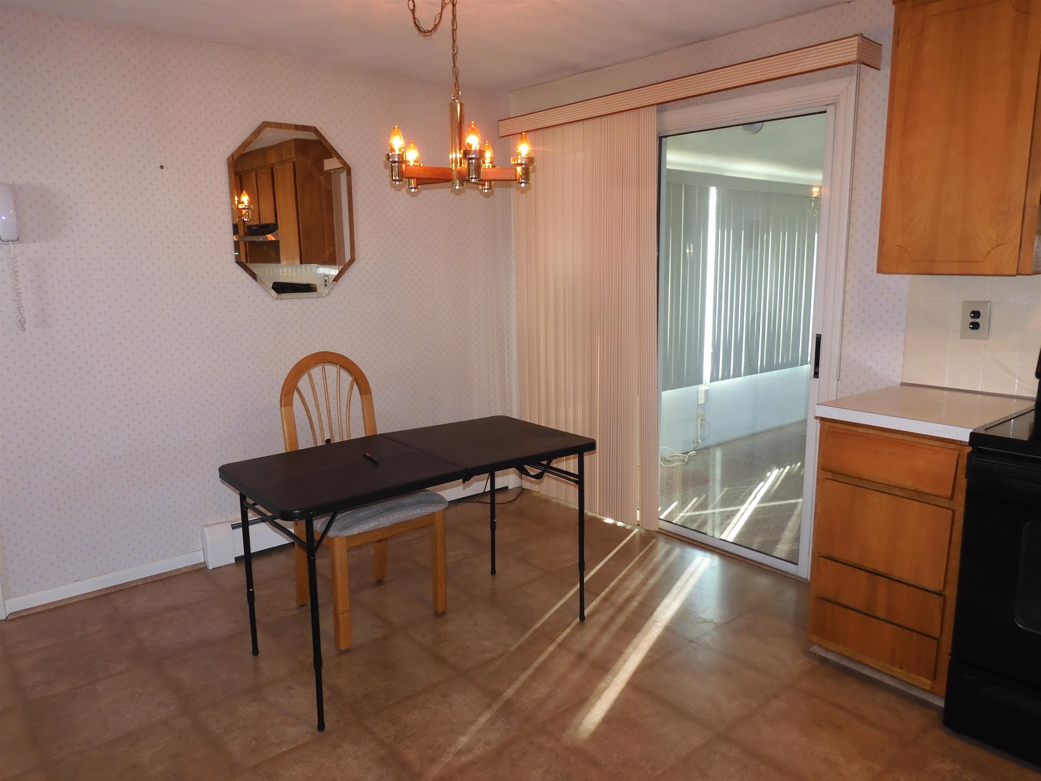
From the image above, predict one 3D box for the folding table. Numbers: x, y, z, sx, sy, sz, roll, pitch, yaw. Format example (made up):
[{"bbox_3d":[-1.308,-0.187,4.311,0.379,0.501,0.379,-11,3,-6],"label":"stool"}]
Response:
[{"bbox_3d":[-0.366,0.574,2.656,1.216,0.713,0.609,-9,13,-38],"label":"folding table"}]

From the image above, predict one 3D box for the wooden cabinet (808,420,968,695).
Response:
[{"bbox_3d":[1.347,0.470,2.433,0.610,0.795,0.445,-10,14,-39],"label":"wooden cabinet"}]

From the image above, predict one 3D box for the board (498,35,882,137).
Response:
[{"bbox_3d":[0.595,-1.329,3.311,0.172,0.092,1.993,-10,14,-39],"label":"board"}]

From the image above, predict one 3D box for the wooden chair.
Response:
[{"bbox_3d":[-0.634,0.380,2.847,0.475,1.032,0.540,-9,13,-38],"label":"wooden chair"}]

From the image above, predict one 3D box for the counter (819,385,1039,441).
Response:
[{"bbox_3d":[1.335,0.062,2.347,0.631,0.042,0.448,-10,14,-39],"label":"counter"}]

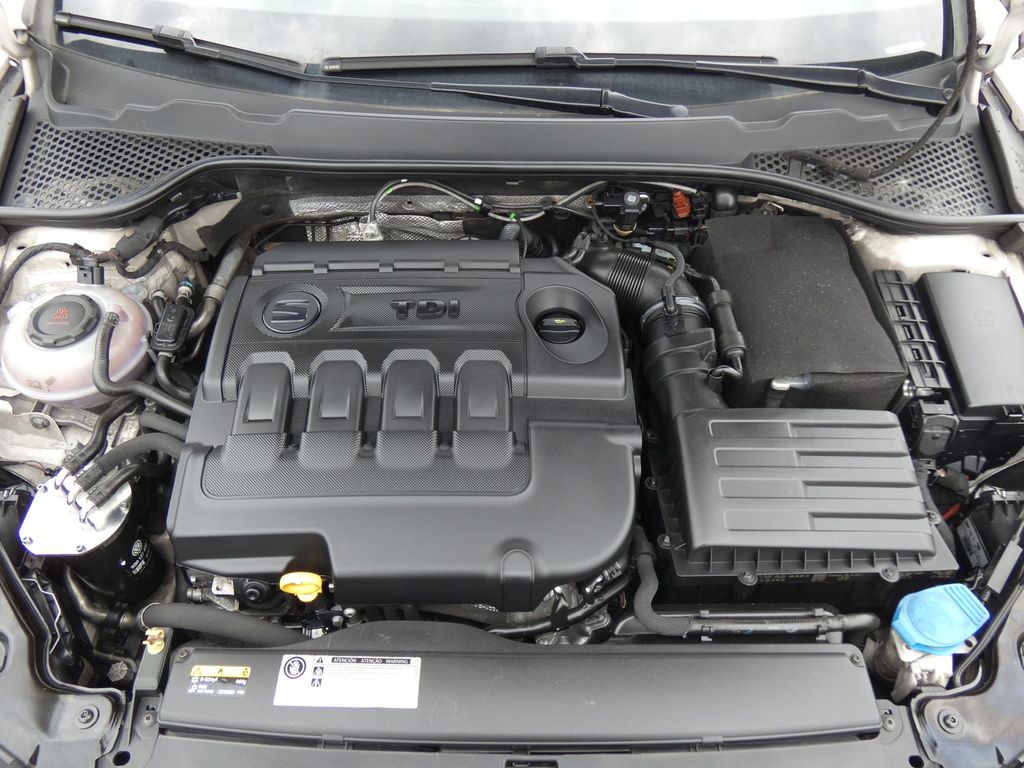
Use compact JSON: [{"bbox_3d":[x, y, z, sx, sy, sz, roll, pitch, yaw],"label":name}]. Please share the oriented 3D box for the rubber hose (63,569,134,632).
[{"bbox_3d":[-0.514,0.269,0.920,0.080,0.050,0.070,0,50,0],"label":"rubber hose"}]

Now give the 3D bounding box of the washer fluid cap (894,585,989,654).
[{"bbox_3d":[0.462,0.253,0.795,0.086,0.027,0.073,-21,54,-17],"label":"washer fluid cap"}]

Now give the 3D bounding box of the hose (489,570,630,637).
[{"bbox_3d":[0.059,0.264,0.885,0.180,0.050,0.065,0,50,0],"label":"hose"}]

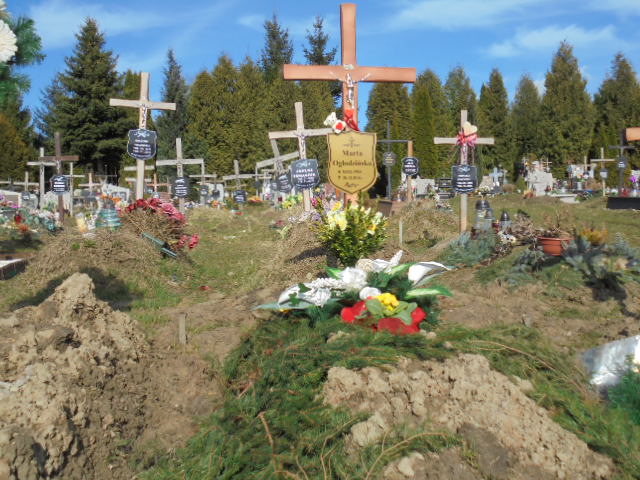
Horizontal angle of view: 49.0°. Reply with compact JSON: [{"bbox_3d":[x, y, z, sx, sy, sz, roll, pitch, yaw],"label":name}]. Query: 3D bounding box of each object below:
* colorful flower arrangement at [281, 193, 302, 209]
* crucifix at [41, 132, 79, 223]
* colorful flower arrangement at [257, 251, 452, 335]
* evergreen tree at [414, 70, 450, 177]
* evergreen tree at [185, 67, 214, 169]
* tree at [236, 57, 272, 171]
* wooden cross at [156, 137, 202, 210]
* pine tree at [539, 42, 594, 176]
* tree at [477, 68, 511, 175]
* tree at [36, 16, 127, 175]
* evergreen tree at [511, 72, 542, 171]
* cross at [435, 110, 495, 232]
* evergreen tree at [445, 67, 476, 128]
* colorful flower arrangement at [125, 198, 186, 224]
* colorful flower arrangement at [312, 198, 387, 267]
[{"bbox_3d":[-0.431,-0.611,11.000,0.344,0.266,0.300,0,4,0],"label":"colorful flower arrangement"},{"bbox_3d":[-4.379,-1.050,11.800,0.680,1.512,0.090,0,4,0],"label":"crucifix"},{"bbox_3d":[0.118,0.184,2.633,0.700,0.238,0.450,0,6,0],"label":"colorful flower arrangement"},{"bbox_3d":[4.882,-4.800,30.667,1.615,4.870,1.615,0,6,0],"label":"evergreen tree"},{"bbox_3d":[-5.636,-5.213,33.000,1.644,5.495,1.700,0,4,0],"label":"evergreen tree"},{"bbox_3d":[-3.170,-5.542,33.000,1.785,6.153,1.800,0,4,0],"label":"tree"},{"bbox_3d":[-1.968,-0.889,9.861,0.630,1.057,0.100,0,6,0],"label":"wooden cross"},{"bbox_3d":[10.333,-5.172,29.623,2.280,5.751,2.280,0,6,0],"label":"pine tree"},{"bbox_3d":[7.546,-4.844,30.662,1.520,4.960,1.520,0,6,0],"label":"tree"},{"bbox_3d":[-10.120,-5.871,30.000,3.971,7.173,3.900,0,4,0],"label":"tree"},{"bbox_3d":[8.992,-4.720,30.675,1.520,4.712,1.520,0,6,0],"label":"evergreen tree"},{"bbox_3d":[1.510,-0.713,7.366,0.620,1.264,0.100,0,6,0],"label":"cross"},{"bbox_3d":[6.999,-5.654,35.000,1.694,5.978,1.700,0,4,0],"label":"evergreen tree"},{"bbox_3d":[-1.517,-0.241,6.500,0.583,0.287,0.380,0,4,0],"label":"colorful flower arrangement"},{"bbox_3d":[0.140,-0.045,3.514,0.351,0.310,0.340,0,6,0],"label":"colorful flower arrangement"}]

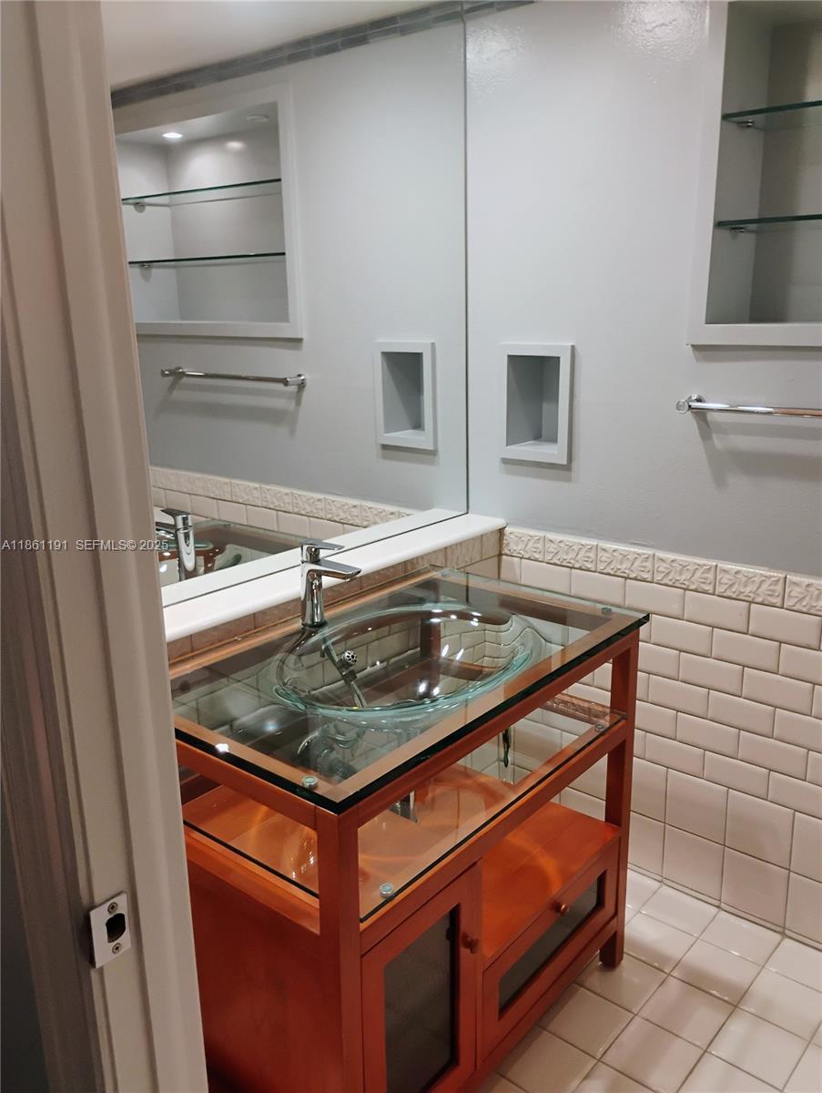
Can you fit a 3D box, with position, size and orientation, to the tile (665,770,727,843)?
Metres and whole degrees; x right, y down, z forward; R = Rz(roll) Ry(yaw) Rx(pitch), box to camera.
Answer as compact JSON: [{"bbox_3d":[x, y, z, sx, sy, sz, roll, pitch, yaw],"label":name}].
[{"bbox_3d":[0.707,0.639,2.183,0.152,0.152,0.010,11,19,40],"label":"tile"}]

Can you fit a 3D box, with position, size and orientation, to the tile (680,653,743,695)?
[{"bbox_3d":[0.708,0.300,2.085,0.152,0.076,0.010,11,19,40],"label":"tile"}]

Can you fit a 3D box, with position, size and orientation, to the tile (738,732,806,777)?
[{"bbox_3d":[0.828,0.474,2.022,0.152,0.077,0.009,11,20,40],"label":"tile"}]

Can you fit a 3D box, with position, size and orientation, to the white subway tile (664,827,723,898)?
[{"bbox_3d":[0.711,0.789,2.223,0.152,0.152,0.010,11,19,40],"label":"white subway tile"}]

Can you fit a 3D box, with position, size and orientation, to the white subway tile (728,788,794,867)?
[{"bbox_3d":[0.822,0.662,2.082,0.152,0.155,0.009,11,20,40],"label":"white subway tile"}]

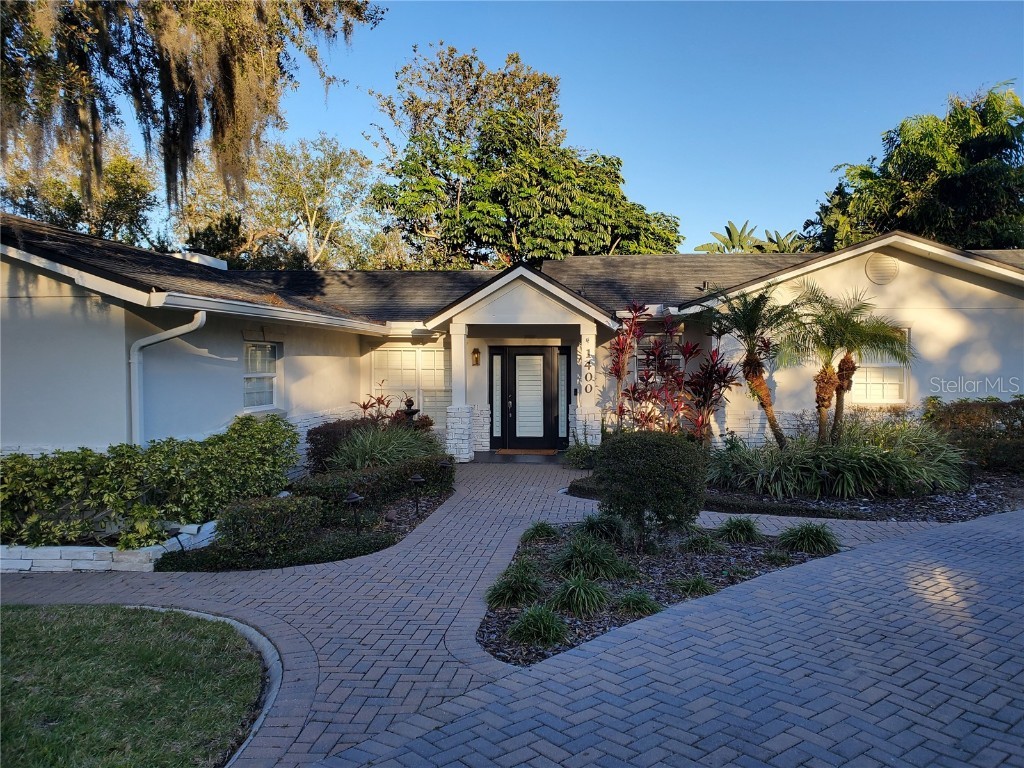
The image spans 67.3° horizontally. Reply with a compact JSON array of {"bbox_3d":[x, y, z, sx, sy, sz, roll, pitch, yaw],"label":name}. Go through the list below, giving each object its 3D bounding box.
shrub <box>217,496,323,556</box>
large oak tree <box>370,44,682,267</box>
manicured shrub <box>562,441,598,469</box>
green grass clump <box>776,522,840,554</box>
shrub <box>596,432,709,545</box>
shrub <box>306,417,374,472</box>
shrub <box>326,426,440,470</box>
[{"bbox_3d":[-2.445,1.364,7.756,1.050,0.500,0.850,0,2,5],"label":"shrub"},{"bbox_3d":[0.534,-5.752,28.306,11.400,13.300,9.800,0,2,5],"label":"large oak tree"},{"bbox_3d":[1.225,1.179,13.553,0.660,0.500,0.620,0,2,5],"label":"manicured shrub"},{"bbox_3d":[2.720,1.365,7.055,0.580,0.290,0.550,0,2,5],"label":"green grass clump"},{"bbox_3d":[1.317,0.977,7.391,1.080,1.100,1.060,0,2,5],"label":"shrub"},{"bbox_3d":[-2.781,1.016,12.546,1.200,0.900,1.150,0,2,5],"label":"shrub"},{"bbox_3d":[-2.031,1.088,12.349,1.800,0.750,1.250,0,2,5],"label":"shrub"}]

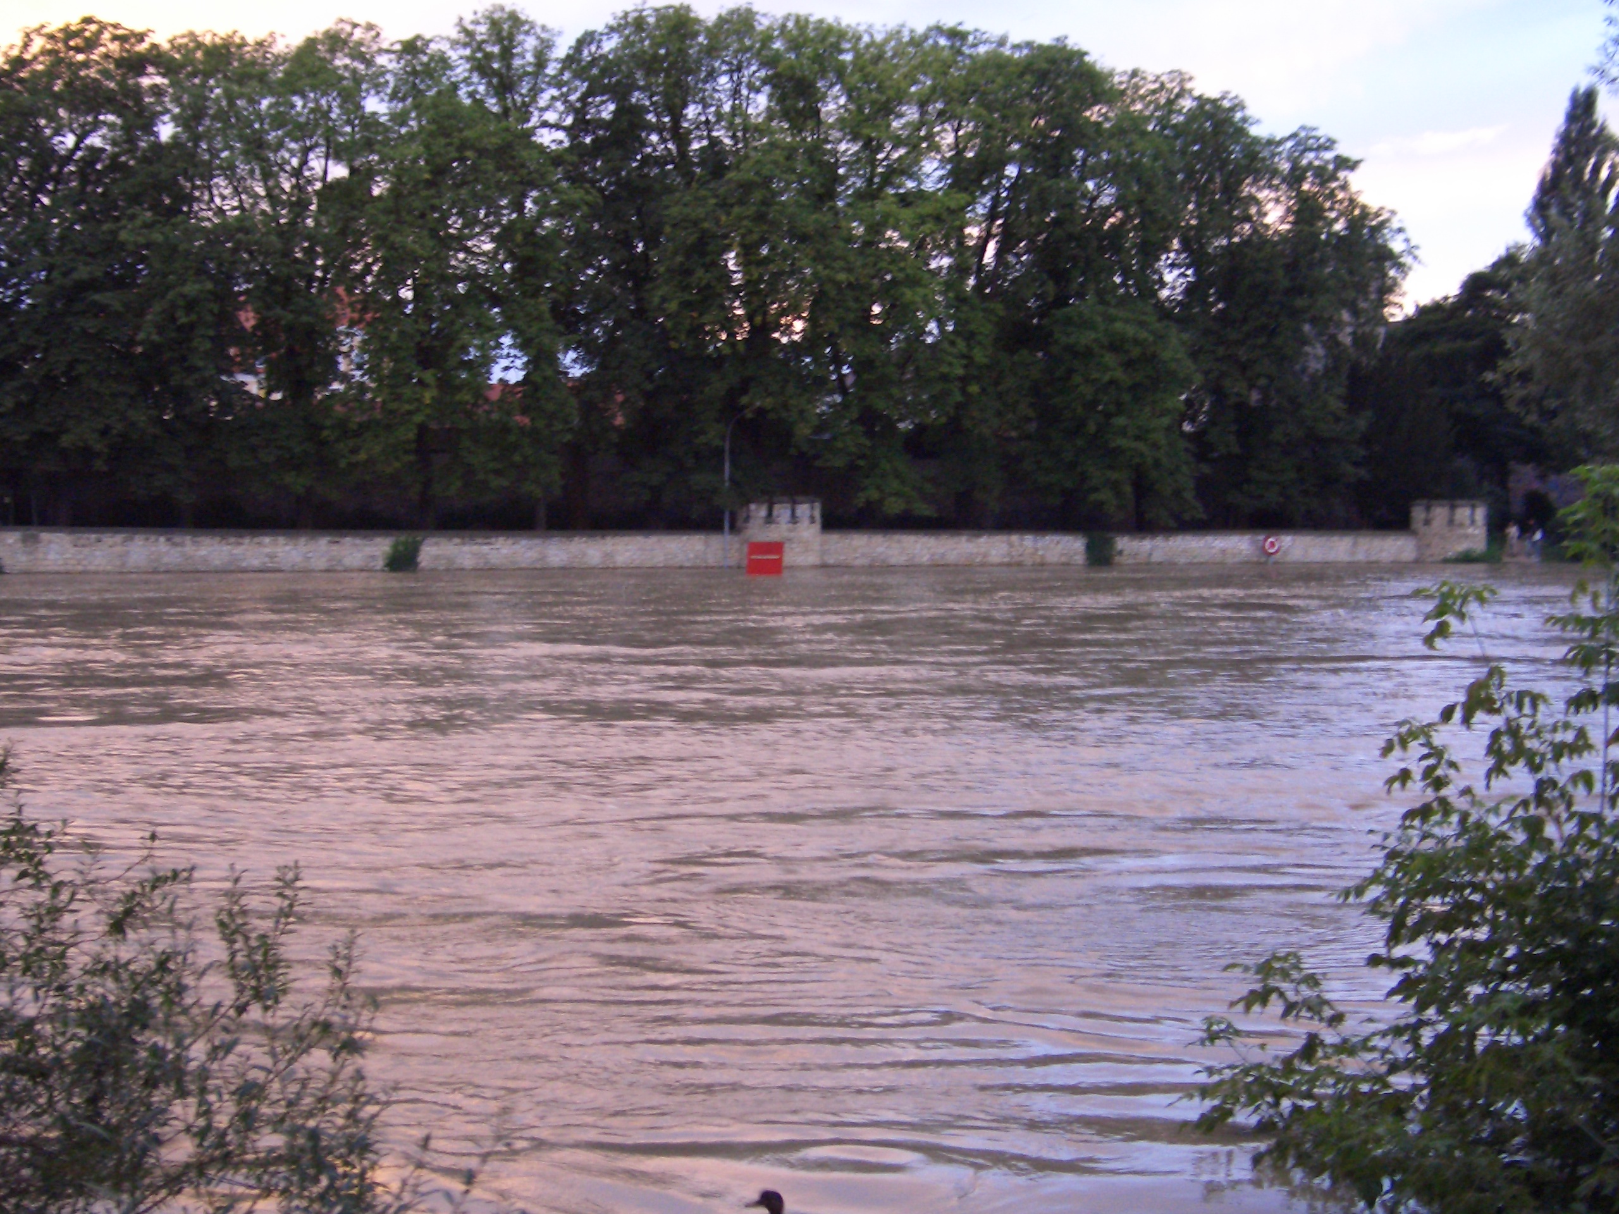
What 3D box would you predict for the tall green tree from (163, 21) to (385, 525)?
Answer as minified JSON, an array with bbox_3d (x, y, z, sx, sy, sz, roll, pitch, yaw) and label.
[{"bbox_3d":[-21.449,-13.042,103.000,8.910,20.870,8.300,0,2,0],"label":"tall green tree"}]

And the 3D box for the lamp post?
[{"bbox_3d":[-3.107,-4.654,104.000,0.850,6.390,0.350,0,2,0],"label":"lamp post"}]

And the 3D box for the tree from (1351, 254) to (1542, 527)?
[{"bbox_3d":[30.730,-9.847,124.000,9.210,14.390,9.000,0,2,0],"label":"tree"}]

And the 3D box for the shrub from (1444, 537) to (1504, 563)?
[{"bbox_3d":[29.143,-2.486,113.000,2.670,1.190,1.700,0,2,0],"label":"shrub"}]

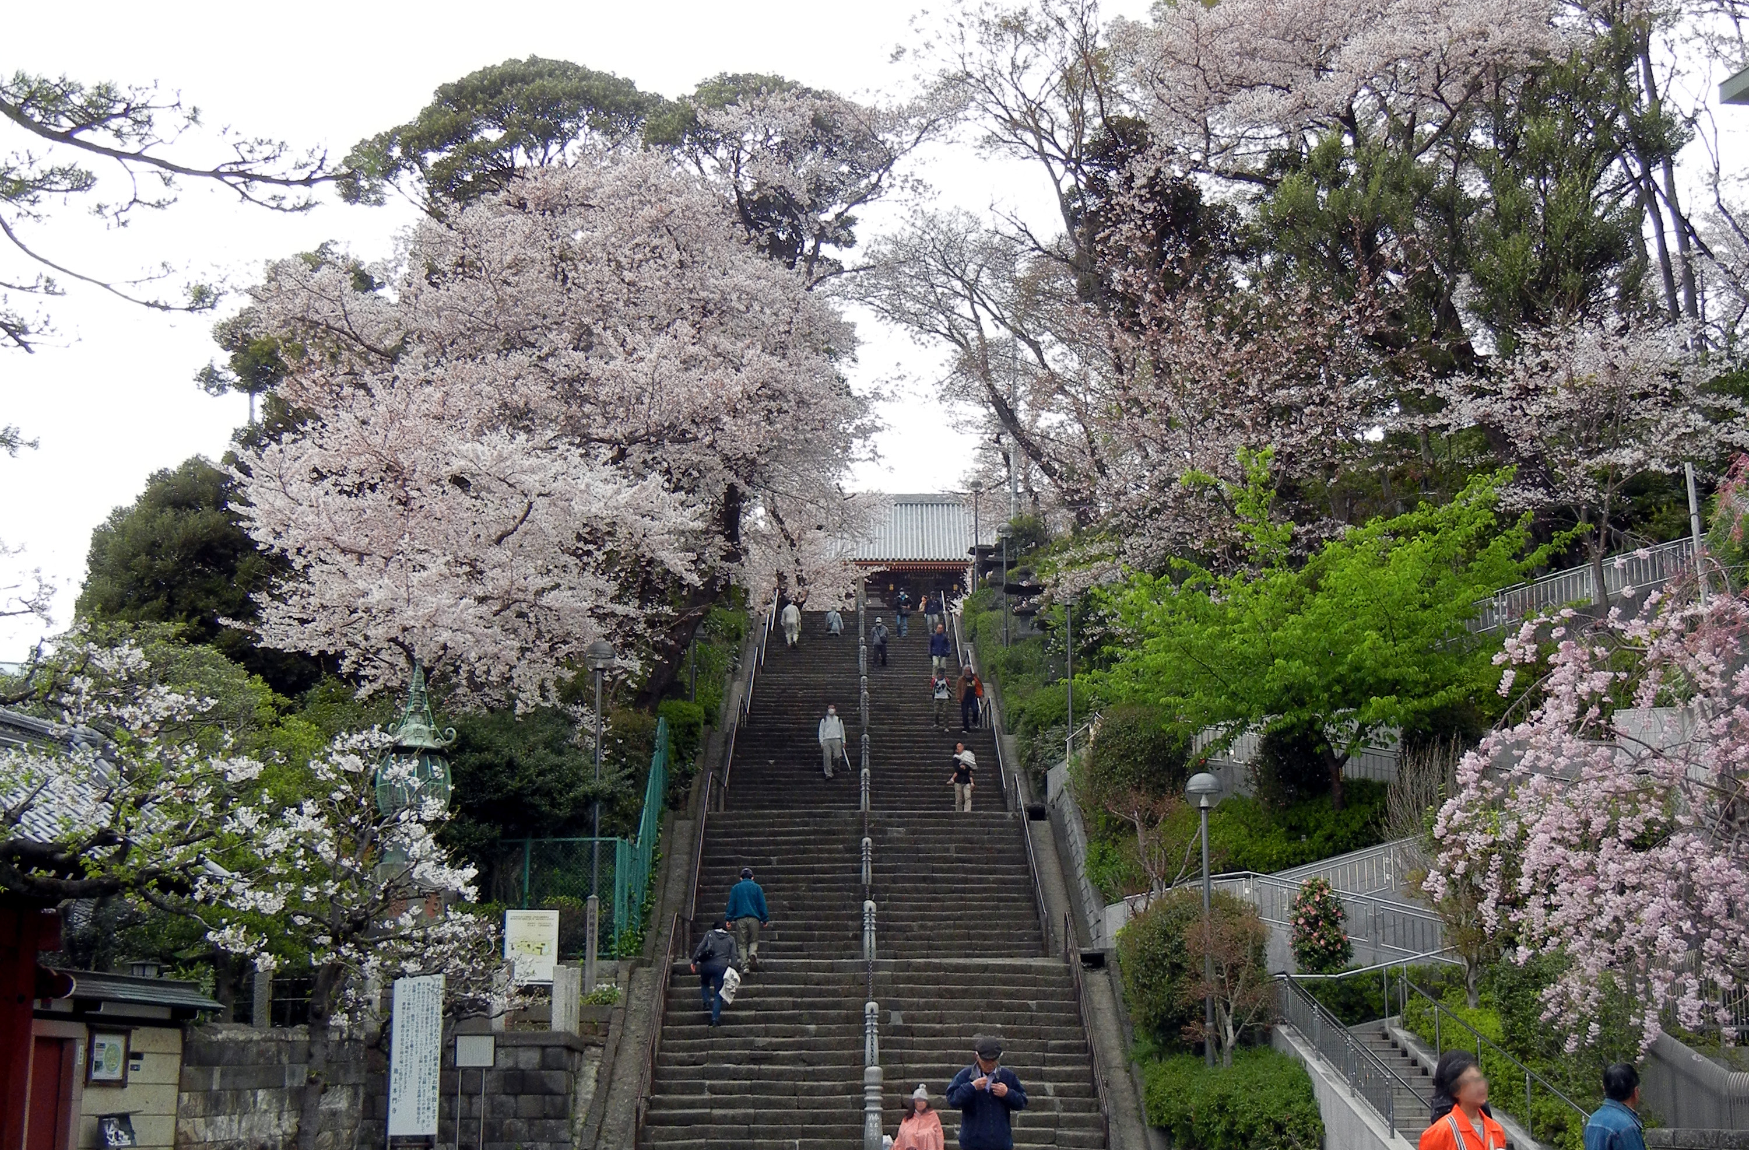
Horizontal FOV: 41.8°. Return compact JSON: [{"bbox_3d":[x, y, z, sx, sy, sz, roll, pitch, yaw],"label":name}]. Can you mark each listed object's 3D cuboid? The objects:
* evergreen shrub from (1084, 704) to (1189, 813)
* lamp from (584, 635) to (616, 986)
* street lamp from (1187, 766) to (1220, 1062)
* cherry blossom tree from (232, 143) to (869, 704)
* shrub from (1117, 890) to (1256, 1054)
[{"bbox_3d":[4.679,3.356,41.000,1.820,2.051,1.820,0,-12,0],"label":"evergreen shrub"},{"bbox_3d":[-4.310,3.765,36.000,0.458,5.579,0.458,0,-12,0],"label":"lamp"},{"bbox_3d":[4.121,4.547,28.700,0.457,4.152,0.457,0,-12,0],"label":"street lamp"},{"bbox_3d":[-7.080,-3.477,50.000,13.882,12.678,11.500,0,-12,0],"label":"cherry blossom tree"},{"bbox_3d":[4.214,5.416,31.000,1.836,2.356,1.836,0,-12,0],"label":"shrub"}]

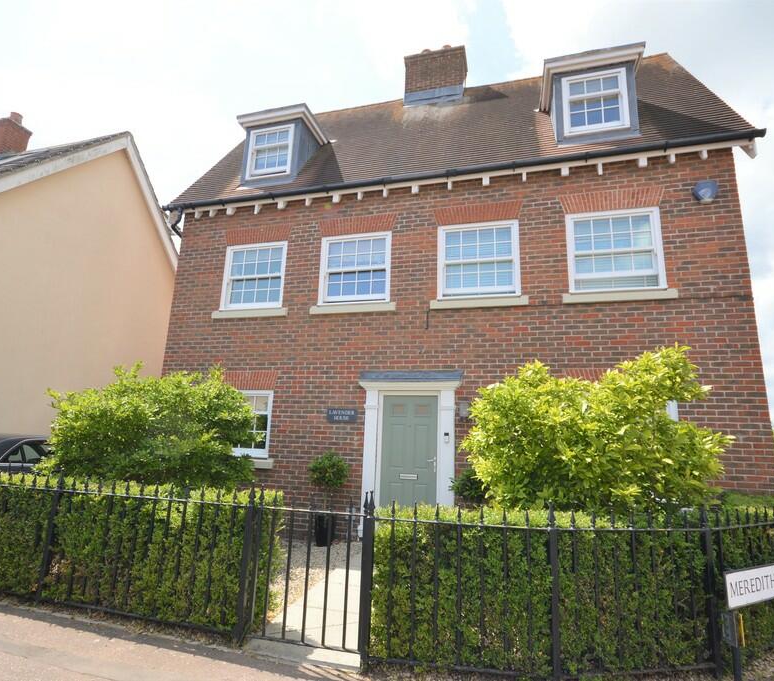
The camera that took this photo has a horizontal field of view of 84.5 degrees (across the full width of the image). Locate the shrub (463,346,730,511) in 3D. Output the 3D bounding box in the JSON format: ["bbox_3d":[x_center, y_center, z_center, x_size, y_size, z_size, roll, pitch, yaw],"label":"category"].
[{"bbox_3d":[2.039,1.322,4.336,2.300,2.400,1.750,-1,-12,16],"label":"shrub"}]

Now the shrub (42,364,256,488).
[{"bbox_3d":[-3.000,1.468,5.439,2.650,2.200,1.750,-1,-12,16],"label":"shrub"}]

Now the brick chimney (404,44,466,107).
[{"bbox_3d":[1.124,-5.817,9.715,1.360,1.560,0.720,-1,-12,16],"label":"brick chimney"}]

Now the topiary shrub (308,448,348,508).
[{"bbox_3d":[-0.831,1.953,6.021,0.610,0.780,0.610,2,-11,0],"label":"topiary shrub"}]

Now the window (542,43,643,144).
[{"bbox_3d":[3.143,-3.442,6.605,1.350,1.380,1.030,-1,-11,15],"label":"window"}]

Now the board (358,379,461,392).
[{"bbox_3d":[0.318,0.666,6.202,1.530,0.180,0.170,-1,-11,15],"label":"board"}]

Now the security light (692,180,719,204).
[{"bbox_3d":[4.247,-1.957,5.675,0.260,0.320,0.110,-1,-11,15],"label":"security light"}]

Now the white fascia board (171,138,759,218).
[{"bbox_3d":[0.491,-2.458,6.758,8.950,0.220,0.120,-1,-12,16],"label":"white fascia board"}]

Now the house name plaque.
[{"bbox_3d":[-0.673,1.137,6.427,0.475,0.190,0.025,-1,-12,16],"label":"house name plaque"}]

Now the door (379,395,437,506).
[{"bbox_3d":[0.314,1.789,6.083,0.830,1.990,0.060,-1,-12,16],"label":"door"}]

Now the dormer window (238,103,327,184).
[{"bbox_3d":[-2.020,-3.410,8.169,1.420,1.450,1.050,-1,-12,16],"label":"dormer window"}]

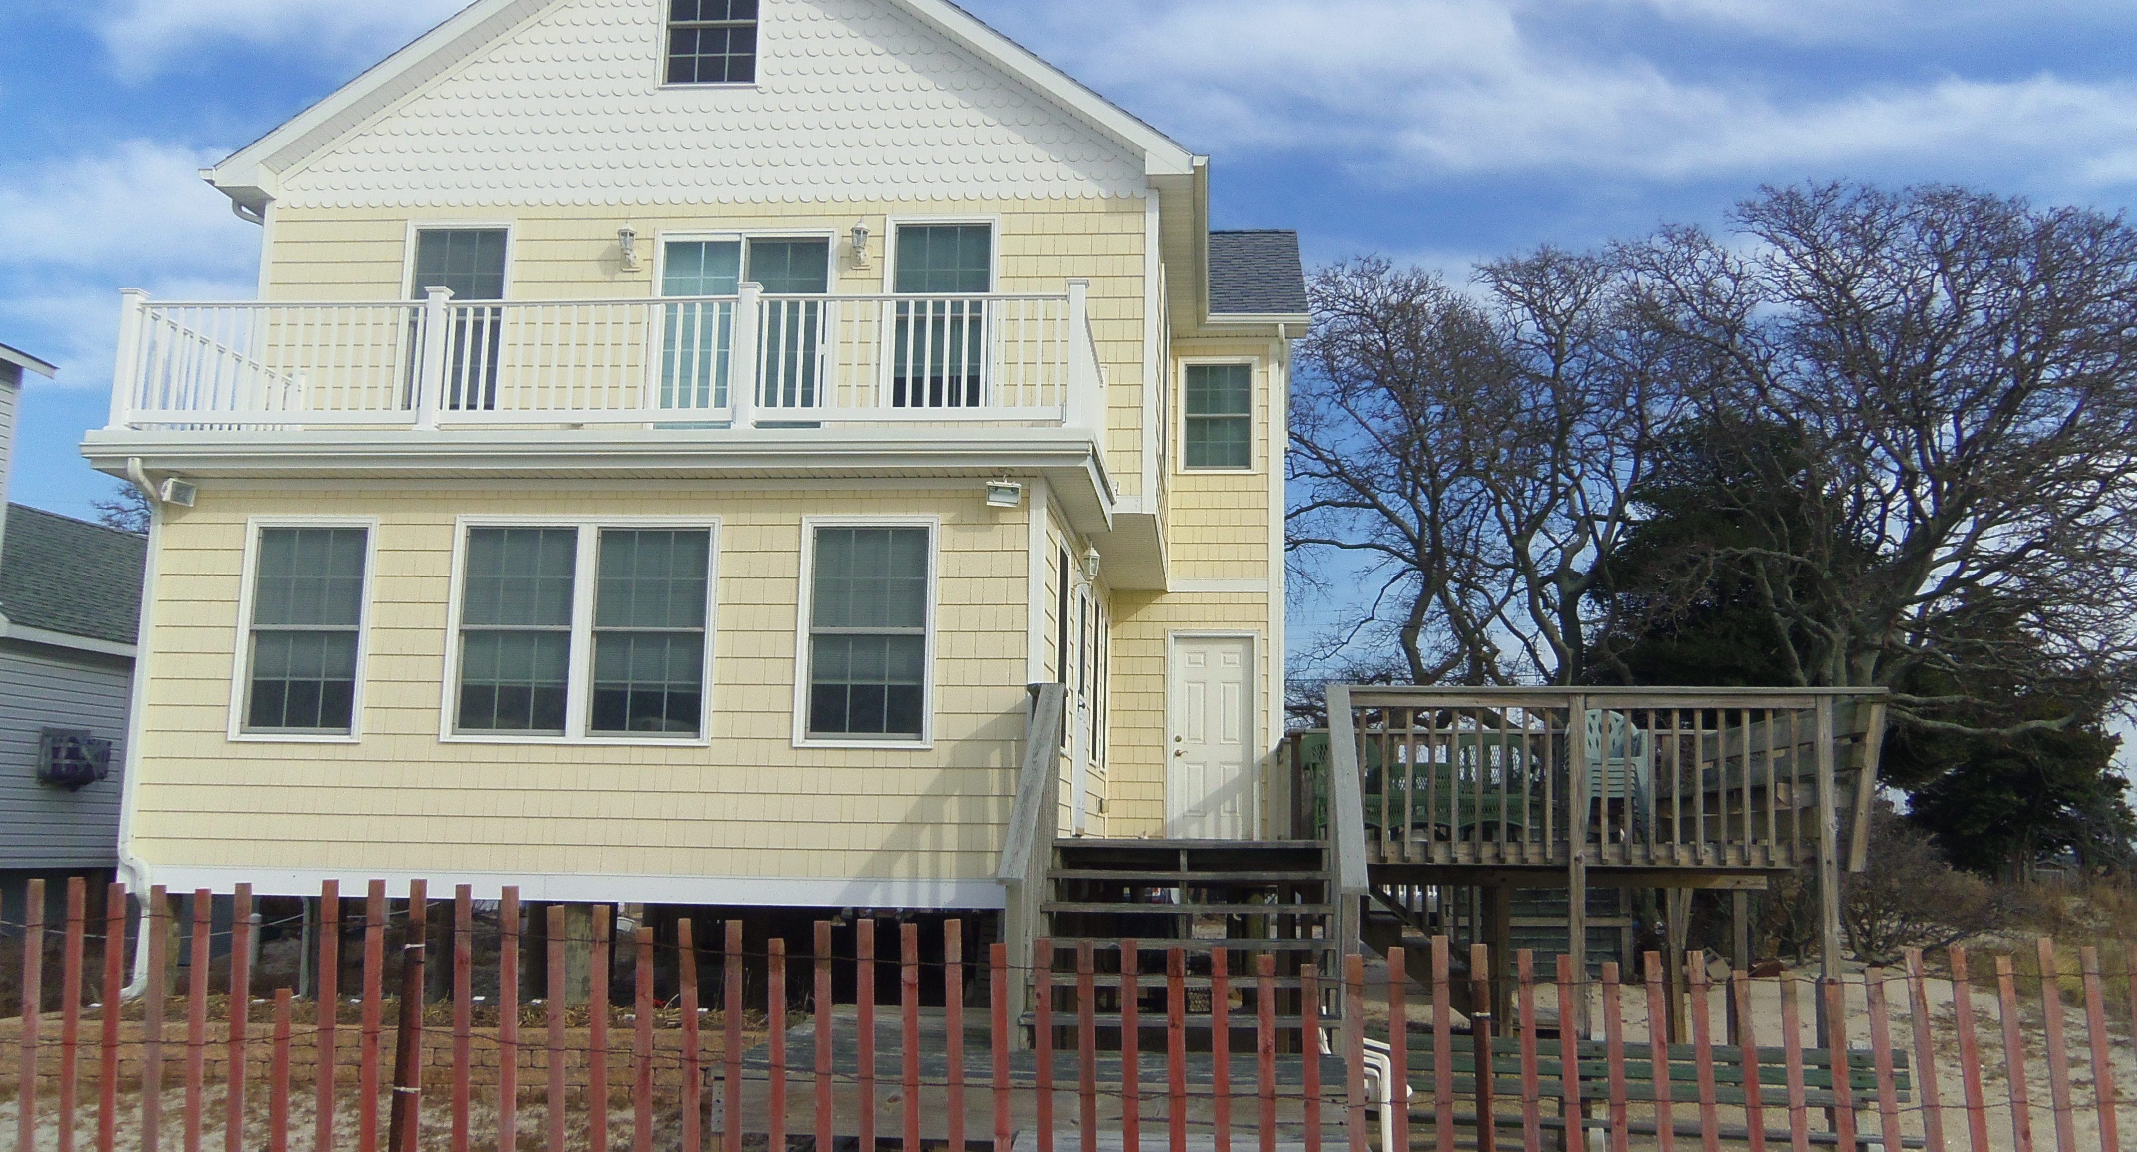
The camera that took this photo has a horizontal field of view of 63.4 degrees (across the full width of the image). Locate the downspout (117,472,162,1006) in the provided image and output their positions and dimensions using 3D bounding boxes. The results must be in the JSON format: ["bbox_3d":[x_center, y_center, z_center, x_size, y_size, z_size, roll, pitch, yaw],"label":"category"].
[{"bbox_3d":[-6.180,0.963,11.443,0.280,3.500,0.400,0,-9,4],"label":"downspout"}]

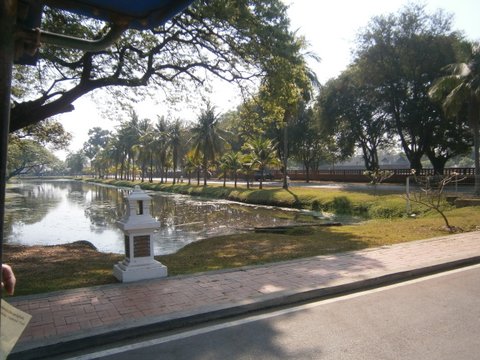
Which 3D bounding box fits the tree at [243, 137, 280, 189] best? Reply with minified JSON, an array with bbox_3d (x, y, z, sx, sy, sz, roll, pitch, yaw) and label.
[{"bbox_3d":[2.236,-1.794,37.488,3.950,5.460,3.950,-1,1,0],"label":"tree"}]

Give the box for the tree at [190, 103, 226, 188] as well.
[{"bbox_3d":[-4.276,-4.737,48.933,5.160,11.020,5.160,-1,1,0],"label":"tree"}]

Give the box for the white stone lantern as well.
[{"bbox_3d":[-1.465,0.730,5.220,0.610,1.300,0.610,-1,1,-31],"label":"white stone lantern"}]

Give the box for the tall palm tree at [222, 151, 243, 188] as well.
[{"bbox_3d":[-0.739,-1.228,40.986,2.270,4.250,2.270,-1,1,0],"label":"tall palm tree"}]

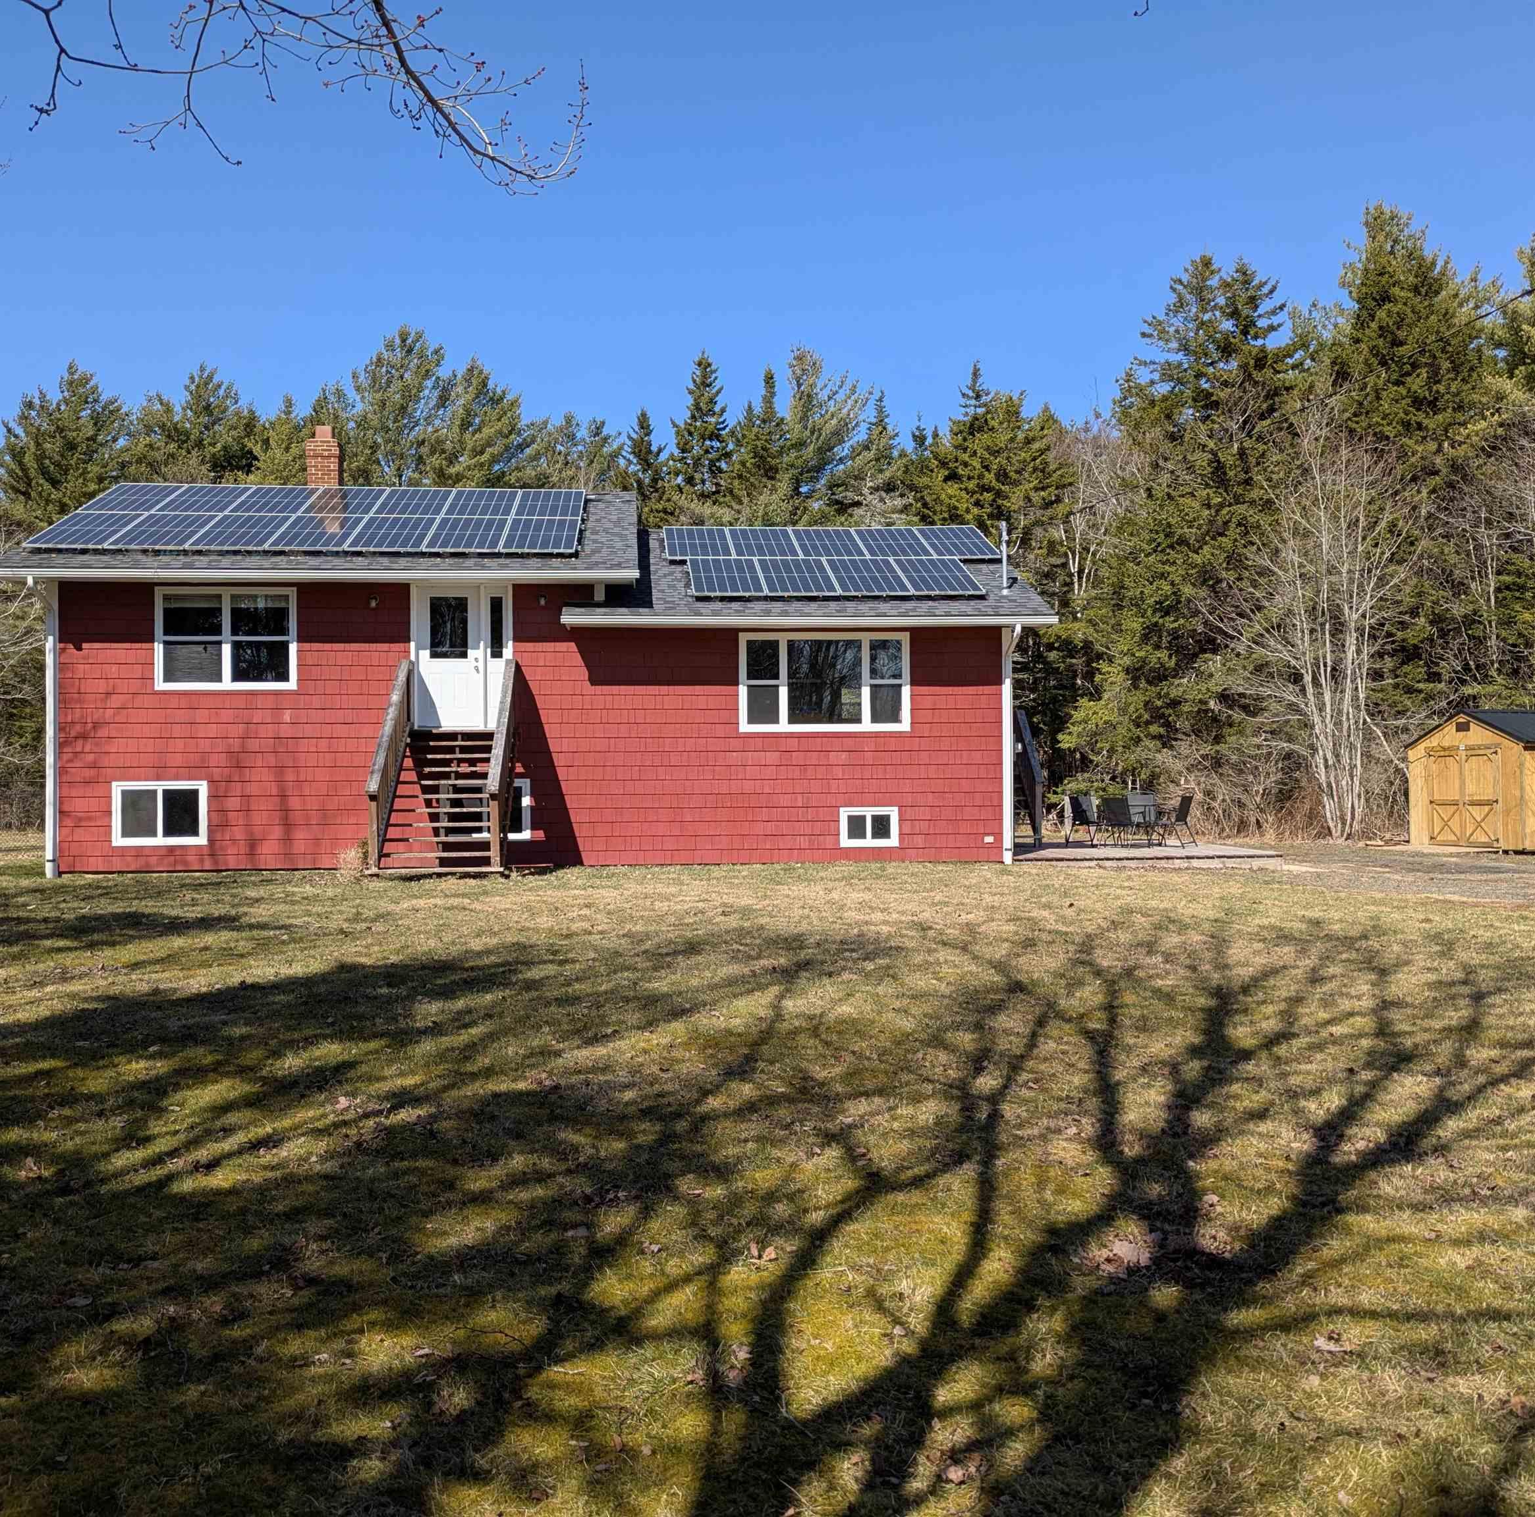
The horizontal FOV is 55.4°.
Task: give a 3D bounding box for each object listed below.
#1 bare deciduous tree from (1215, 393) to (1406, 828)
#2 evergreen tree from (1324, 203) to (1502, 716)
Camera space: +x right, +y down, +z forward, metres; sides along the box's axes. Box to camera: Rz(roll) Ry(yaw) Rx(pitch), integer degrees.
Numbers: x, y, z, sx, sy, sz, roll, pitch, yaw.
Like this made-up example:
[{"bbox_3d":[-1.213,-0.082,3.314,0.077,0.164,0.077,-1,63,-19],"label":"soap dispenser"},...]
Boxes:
[{"bbox_3d":[10.791,-2.708,29.019,4.000,8.660,4.000,0,0,0],"label":"bare deciduous tree"},{"bbox_3d":[14.996,-5.671,34.041,4.400,14.630,4.400,0,0,0],"label":"evergreen tree"}]

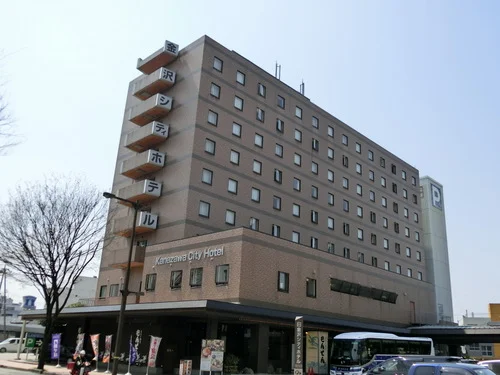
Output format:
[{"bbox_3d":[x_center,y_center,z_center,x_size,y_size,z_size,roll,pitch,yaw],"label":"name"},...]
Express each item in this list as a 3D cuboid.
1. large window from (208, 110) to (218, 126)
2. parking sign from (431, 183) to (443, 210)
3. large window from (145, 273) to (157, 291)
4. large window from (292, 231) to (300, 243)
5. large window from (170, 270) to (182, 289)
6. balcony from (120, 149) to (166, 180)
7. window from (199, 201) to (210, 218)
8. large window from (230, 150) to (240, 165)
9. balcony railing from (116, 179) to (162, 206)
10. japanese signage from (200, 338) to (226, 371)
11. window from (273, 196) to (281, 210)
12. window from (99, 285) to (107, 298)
[{"bbox_3d":[-3.437,-6.441,45.619,0.150,1.330,1.122,-15,-25,42],"label":"large window"},{"bbox_3d":[31.716,1.590,83.383,0.250,3.848,4.070,-15,-25,42],"label":"parking sign"},{"bbox_3d":[-7.814,7.456,38.677,1.300,1.320,0.200,-15,-26,42],"label":"large window"},{"bbox_3d":[4.828,5.279,51.309,0.150,1.263,1.156,-15,-25,42],"label":"large window"},{"bbox_3d":[-5.473,6.821,36.510,1.300,1.320,0.200,-15,-26,42],"label":"large window"},{"bbox_3d":[-10.356,-2.231,47.274,4.751,1.346,1.661,-15,-26,42],"label":"balcony"},{"bbox_3d":[-3.943,1.890,42.714,0.150,1.338,1.172,-15,-25,42],"label":"window"},{"bbox_3d":[-1.427,-2.879,46.717,0.180,1.330,1.180,-15,-26,42],"label":"large window"},{"bbox_3d":[-10.515,0.536,46.314,4.751,1.346,1.661,-15,-26,42],"label":"balcony railing"},{"bbox_3d":[-1.960,8.893,25.949,1.250,1.580,0.120,9,-19,-17],"label":"japanese signage"},{"bbox_3d":[2.764,1.559,49.967,0.180,1.320,1.180,-15,-26,42],"label":"window"},{"bbox_3d":[-14.047,9.987,47.036,1.109,1.227,0.150,-15,-25,42],"label":"window"}]

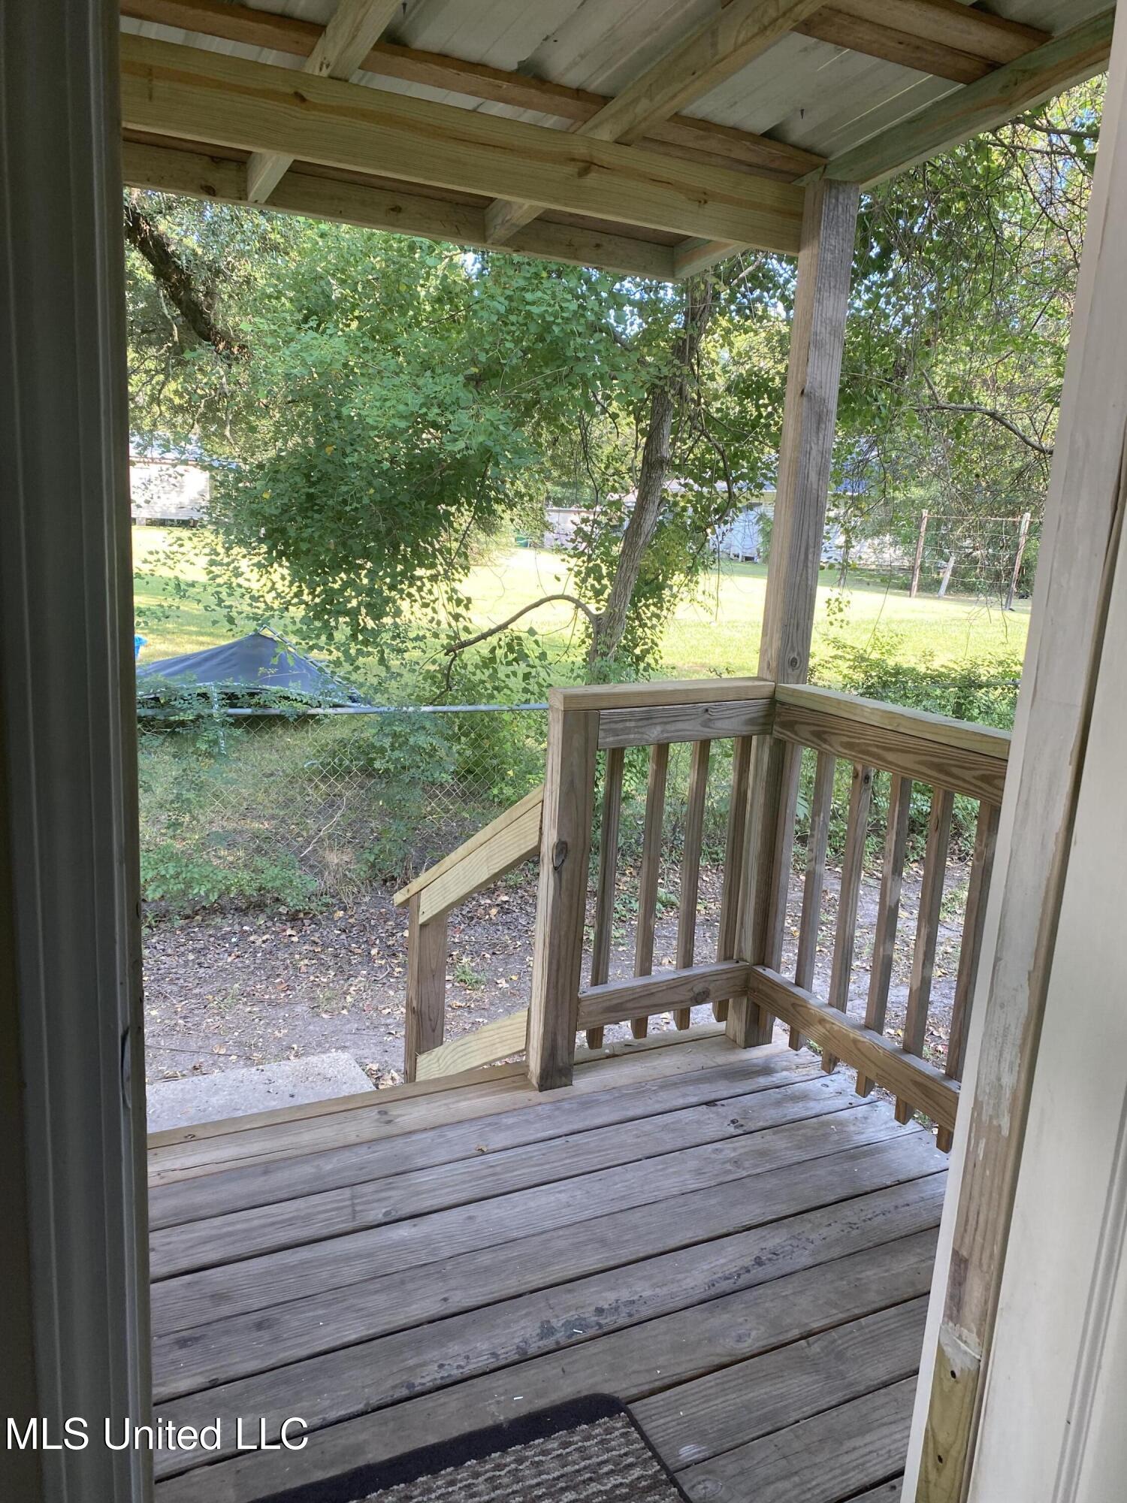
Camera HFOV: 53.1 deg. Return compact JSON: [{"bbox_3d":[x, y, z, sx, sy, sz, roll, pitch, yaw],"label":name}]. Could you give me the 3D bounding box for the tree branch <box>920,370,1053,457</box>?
[{"bbox_3d":[2.828,-2.243,7.500,0.950,0.500,0.400,7,13,19],"label":"tree branch"}]

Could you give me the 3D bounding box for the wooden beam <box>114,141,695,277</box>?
[{"bbox_3d":[-0.477,-1.324,2.752,1.820,0.088,0.038,-3,13,-27],"label":"wooden beam"}]

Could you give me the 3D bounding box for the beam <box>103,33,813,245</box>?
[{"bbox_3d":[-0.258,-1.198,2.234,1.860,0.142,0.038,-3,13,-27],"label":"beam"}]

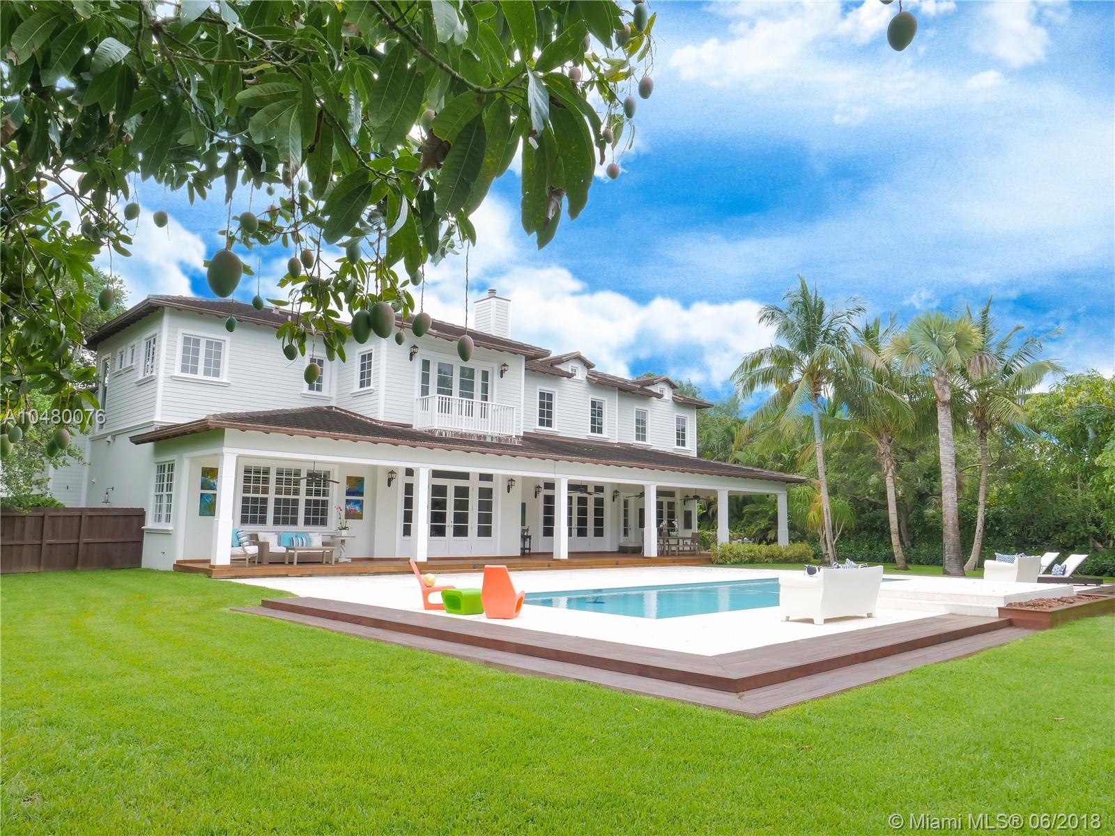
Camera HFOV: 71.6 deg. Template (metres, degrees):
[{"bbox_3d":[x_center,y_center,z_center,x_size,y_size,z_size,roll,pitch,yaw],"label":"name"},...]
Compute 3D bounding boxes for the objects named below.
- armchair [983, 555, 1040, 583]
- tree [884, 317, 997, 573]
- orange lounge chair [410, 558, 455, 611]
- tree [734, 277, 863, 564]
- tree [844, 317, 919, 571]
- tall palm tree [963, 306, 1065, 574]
[{"bbox_3d":[10.726,3.663,18.211,1.840,0.780,0.770,9,-11,-44],"label":"armchair"},{"bbox_3d":[12.597,0.744,25.380,3.400,8.697,3.400,1,-8,0],"label":"tree"},{"bbox_3d":[-1.996,2.657,12.430,0.740,0.800,0.520,2,-8,-8],"label":"orange lounge chair"},{"bbox_3d":[9.821,-0.040,31.297,5.100,11.837,5.100,1,-8,0],"label":"tree"},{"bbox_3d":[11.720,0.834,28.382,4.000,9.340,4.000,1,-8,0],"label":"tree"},{"bbox_3d":[16.323,0.545,28.490,4.600,10.068,4.600,1,-8,0],"label":"tall palm tree"}]

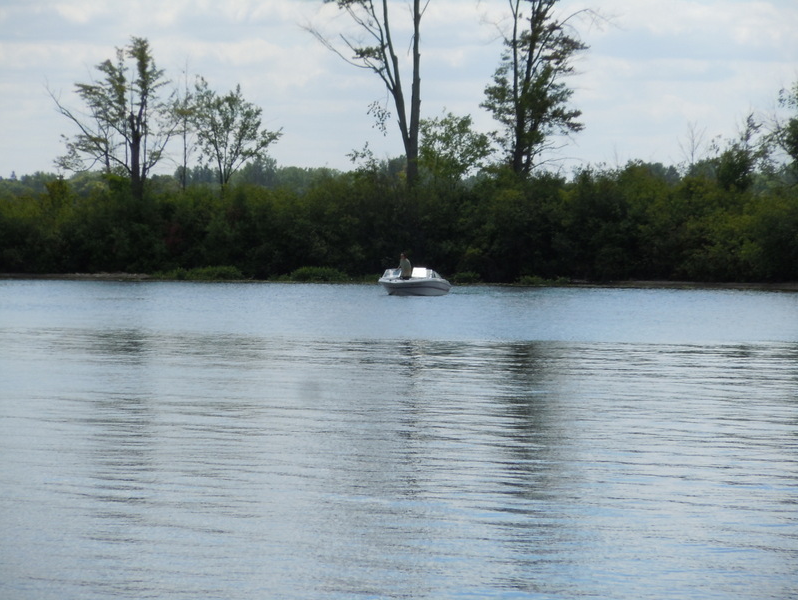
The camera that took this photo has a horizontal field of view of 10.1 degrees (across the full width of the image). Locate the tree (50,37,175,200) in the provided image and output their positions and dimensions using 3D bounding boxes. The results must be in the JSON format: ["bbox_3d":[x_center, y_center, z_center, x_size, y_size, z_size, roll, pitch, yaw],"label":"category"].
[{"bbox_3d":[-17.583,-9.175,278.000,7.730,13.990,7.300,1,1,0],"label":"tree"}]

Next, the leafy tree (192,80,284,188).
[{"bbox_3d":[-10.090,-8.091,283.000,5.750,11.500,5.600,1,1,0],"label":"leafy tree"}]

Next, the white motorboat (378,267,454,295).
[{"bbox_3d":[0.357,-0.755,190.000,2.100,1.300,5.000,1,1,27],"label":"white motorboat"}]

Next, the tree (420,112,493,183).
[{"bbox_3d":[3.441,-7.166,286.000,4.800,9.600,4.700,1,1,0],"label":"tree"}]

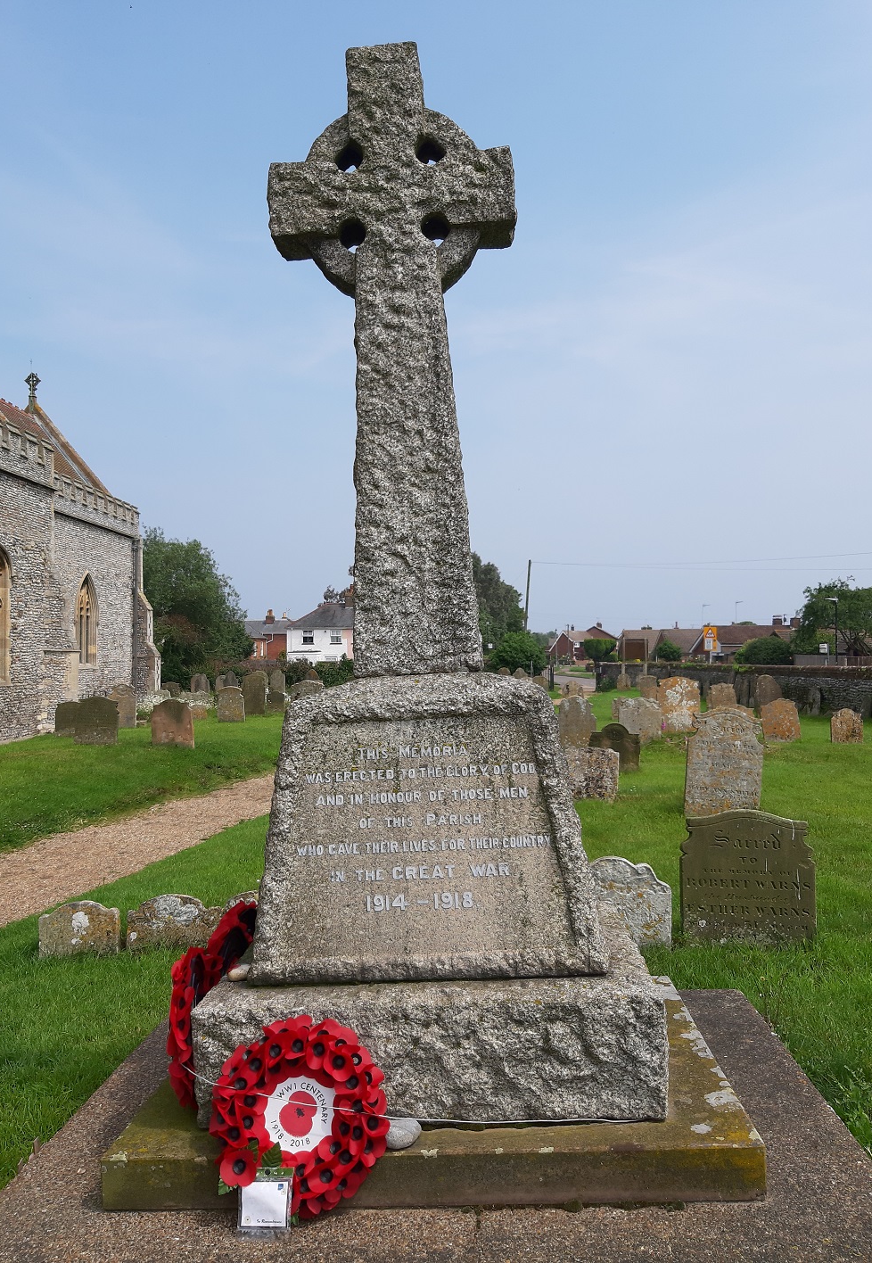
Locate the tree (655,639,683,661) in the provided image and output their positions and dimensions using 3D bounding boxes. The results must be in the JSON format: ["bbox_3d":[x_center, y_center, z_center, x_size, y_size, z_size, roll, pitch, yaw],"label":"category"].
[{"bbox_3d":[19.424,2.162,82.000,2.382,3.093,2.382,0,-2,0],"label":"tree"}]

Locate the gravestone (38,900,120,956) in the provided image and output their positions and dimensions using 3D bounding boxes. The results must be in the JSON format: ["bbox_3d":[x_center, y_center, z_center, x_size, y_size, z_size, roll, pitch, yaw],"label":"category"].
[{"bbox_3d":[-1.782,1.485,4.926,0.395,0.265,0.090,0,-2,7],"label":"gravestone"}]

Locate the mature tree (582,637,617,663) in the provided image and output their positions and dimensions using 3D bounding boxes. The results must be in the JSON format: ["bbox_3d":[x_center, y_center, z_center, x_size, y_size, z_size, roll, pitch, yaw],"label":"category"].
[{"bbox_3d":[13.634,2.080,82.000,2.875,3.257,2.875,0,-2,0],"label":"mature tree"}]

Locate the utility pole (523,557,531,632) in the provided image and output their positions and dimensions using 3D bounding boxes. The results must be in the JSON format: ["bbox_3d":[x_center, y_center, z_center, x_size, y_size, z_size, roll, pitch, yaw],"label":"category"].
[{"bbox_3d":[5.970,-0.814,65.000,0.250,8.073,0.250,3,-2,0],"label":"utility pole"}]

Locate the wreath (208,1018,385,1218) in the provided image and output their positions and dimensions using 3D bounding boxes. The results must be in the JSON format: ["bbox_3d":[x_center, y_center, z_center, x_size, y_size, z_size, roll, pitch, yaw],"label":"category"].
[{"bbox_3d":[-0.362,1.295,2.630,0.470,0.485,0.110,-1,-27,2],"label":"wreath"}]

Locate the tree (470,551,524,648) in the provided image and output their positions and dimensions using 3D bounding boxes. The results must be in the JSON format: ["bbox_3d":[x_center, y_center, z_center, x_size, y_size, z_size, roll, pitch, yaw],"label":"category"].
[{"bbox_3d":[2.426,-1.659,85.000,10.046,10.900,10.046,0,-2,0],"label":"tree"}]

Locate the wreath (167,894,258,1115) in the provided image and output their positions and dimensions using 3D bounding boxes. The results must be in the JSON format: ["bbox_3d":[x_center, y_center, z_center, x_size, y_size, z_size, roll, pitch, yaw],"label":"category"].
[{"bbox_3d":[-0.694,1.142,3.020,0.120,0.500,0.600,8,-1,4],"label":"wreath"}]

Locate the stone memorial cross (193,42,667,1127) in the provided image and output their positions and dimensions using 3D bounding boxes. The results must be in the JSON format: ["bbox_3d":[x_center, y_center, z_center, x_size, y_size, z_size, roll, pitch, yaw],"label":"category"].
[{"bbox_3d":[-0.062,-0.265,3.365,1.340,3.360,1.070,-2,-2,3],"label":"stone memorial cross"}]

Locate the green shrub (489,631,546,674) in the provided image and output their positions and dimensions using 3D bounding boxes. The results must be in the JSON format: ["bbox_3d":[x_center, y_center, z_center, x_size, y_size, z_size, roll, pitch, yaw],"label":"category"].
[{"bbox_3d":[4.695,1.345,57.000,3.200,2.700,3.000,0,-1,0],"label":"green shrub"}]

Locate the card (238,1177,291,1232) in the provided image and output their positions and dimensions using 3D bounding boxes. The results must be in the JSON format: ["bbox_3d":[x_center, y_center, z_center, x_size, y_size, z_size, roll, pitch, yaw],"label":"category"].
[{"bbox_3d":[-0.432,1.444,2.490,0.125,0.119,0.010,0,-19,2],"label":"card"}]

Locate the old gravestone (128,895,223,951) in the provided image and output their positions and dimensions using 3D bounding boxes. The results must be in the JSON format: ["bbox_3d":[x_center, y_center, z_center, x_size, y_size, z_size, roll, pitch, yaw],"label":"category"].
[{"bbox_3d":[-1.320,1.479,4.988,0.470,0.280,0.090,0,-1,5],"label":"old gravestone"}]

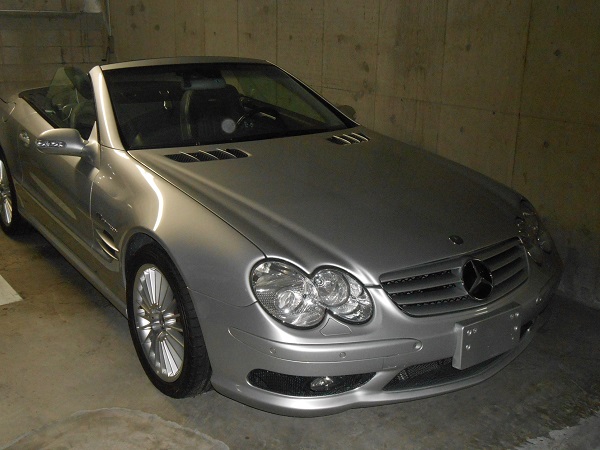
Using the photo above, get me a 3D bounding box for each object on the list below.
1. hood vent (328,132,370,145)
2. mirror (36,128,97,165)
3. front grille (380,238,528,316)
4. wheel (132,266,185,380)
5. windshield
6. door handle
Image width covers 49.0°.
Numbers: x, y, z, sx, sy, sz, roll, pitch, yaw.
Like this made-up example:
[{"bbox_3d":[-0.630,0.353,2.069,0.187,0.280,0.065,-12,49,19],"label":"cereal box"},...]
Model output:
[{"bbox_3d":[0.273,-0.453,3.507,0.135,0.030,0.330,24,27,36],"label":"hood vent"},{"bbox_3d":[-1.101,-0.392,3.153,0.250,0.150,0.180,-11,21,-35],"label":"mirror"},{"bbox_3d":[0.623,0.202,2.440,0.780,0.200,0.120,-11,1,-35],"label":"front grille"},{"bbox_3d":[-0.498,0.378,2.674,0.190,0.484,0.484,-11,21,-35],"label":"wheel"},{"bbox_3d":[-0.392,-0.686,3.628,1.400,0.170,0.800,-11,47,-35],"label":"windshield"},{"bbox_3d":[-1.563,-0.494,3.754,0.050,0.060,0.210,-11,21,-35],"label":"door handle"}]

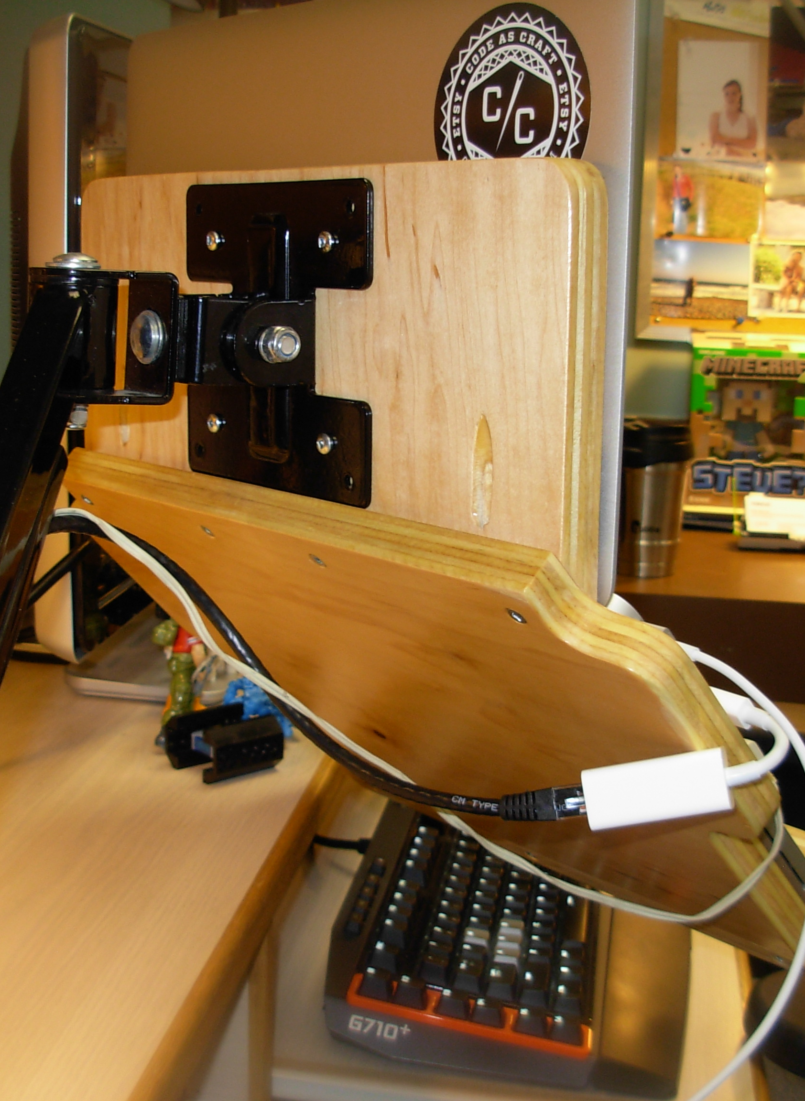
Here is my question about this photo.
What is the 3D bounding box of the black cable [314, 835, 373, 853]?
[{"bbox_3d":[-0.041,0.198,1.078,0.044,0.012,0.011,5,13,8],"label":"black cable"}]

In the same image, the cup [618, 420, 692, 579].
[{"bbox_3d":[0.271,-0.057,1.756,0.087,0.168,0.087,5,13,9],"label":"cup"}]

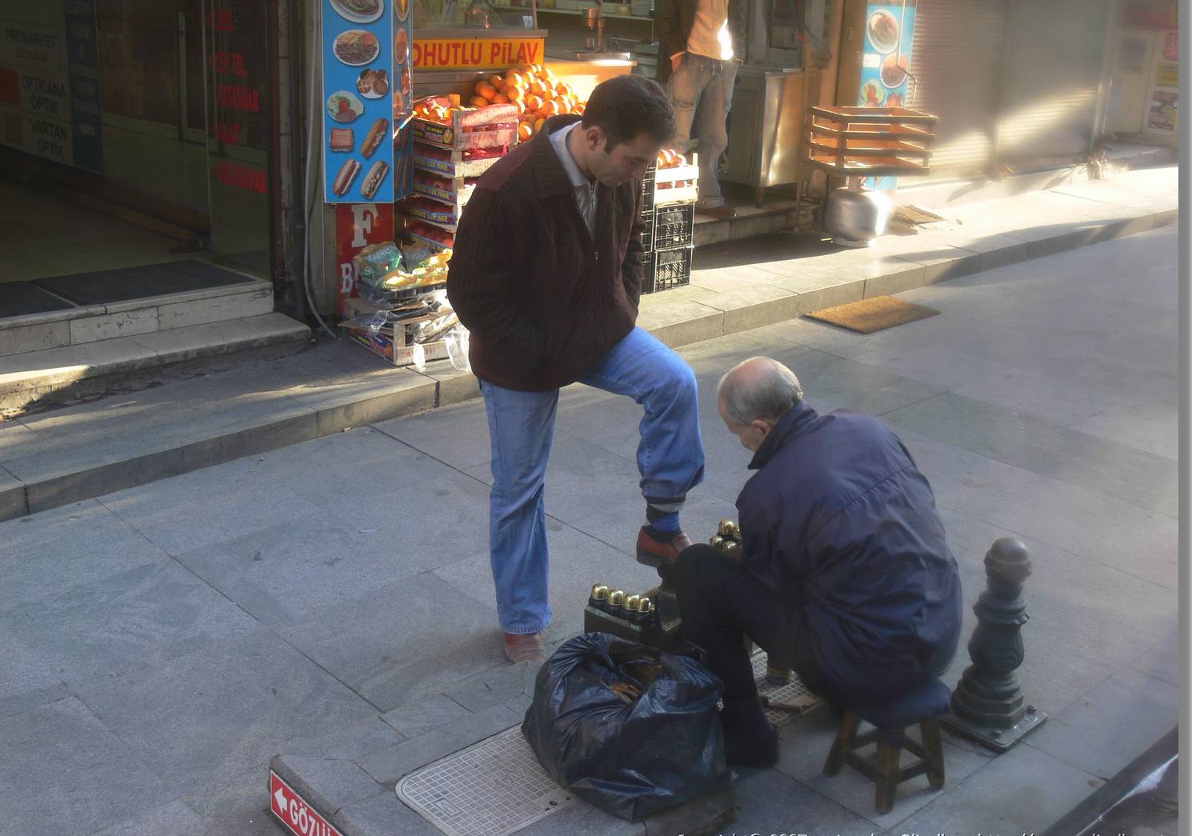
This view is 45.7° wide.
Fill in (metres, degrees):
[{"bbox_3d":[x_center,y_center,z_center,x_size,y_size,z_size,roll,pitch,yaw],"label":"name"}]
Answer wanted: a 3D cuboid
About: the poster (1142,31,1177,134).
[{"bbox_3d":[5.125,-3.023,12.800,0.030,0.880,0.500,-4,15,-22],"label":"poster"}]

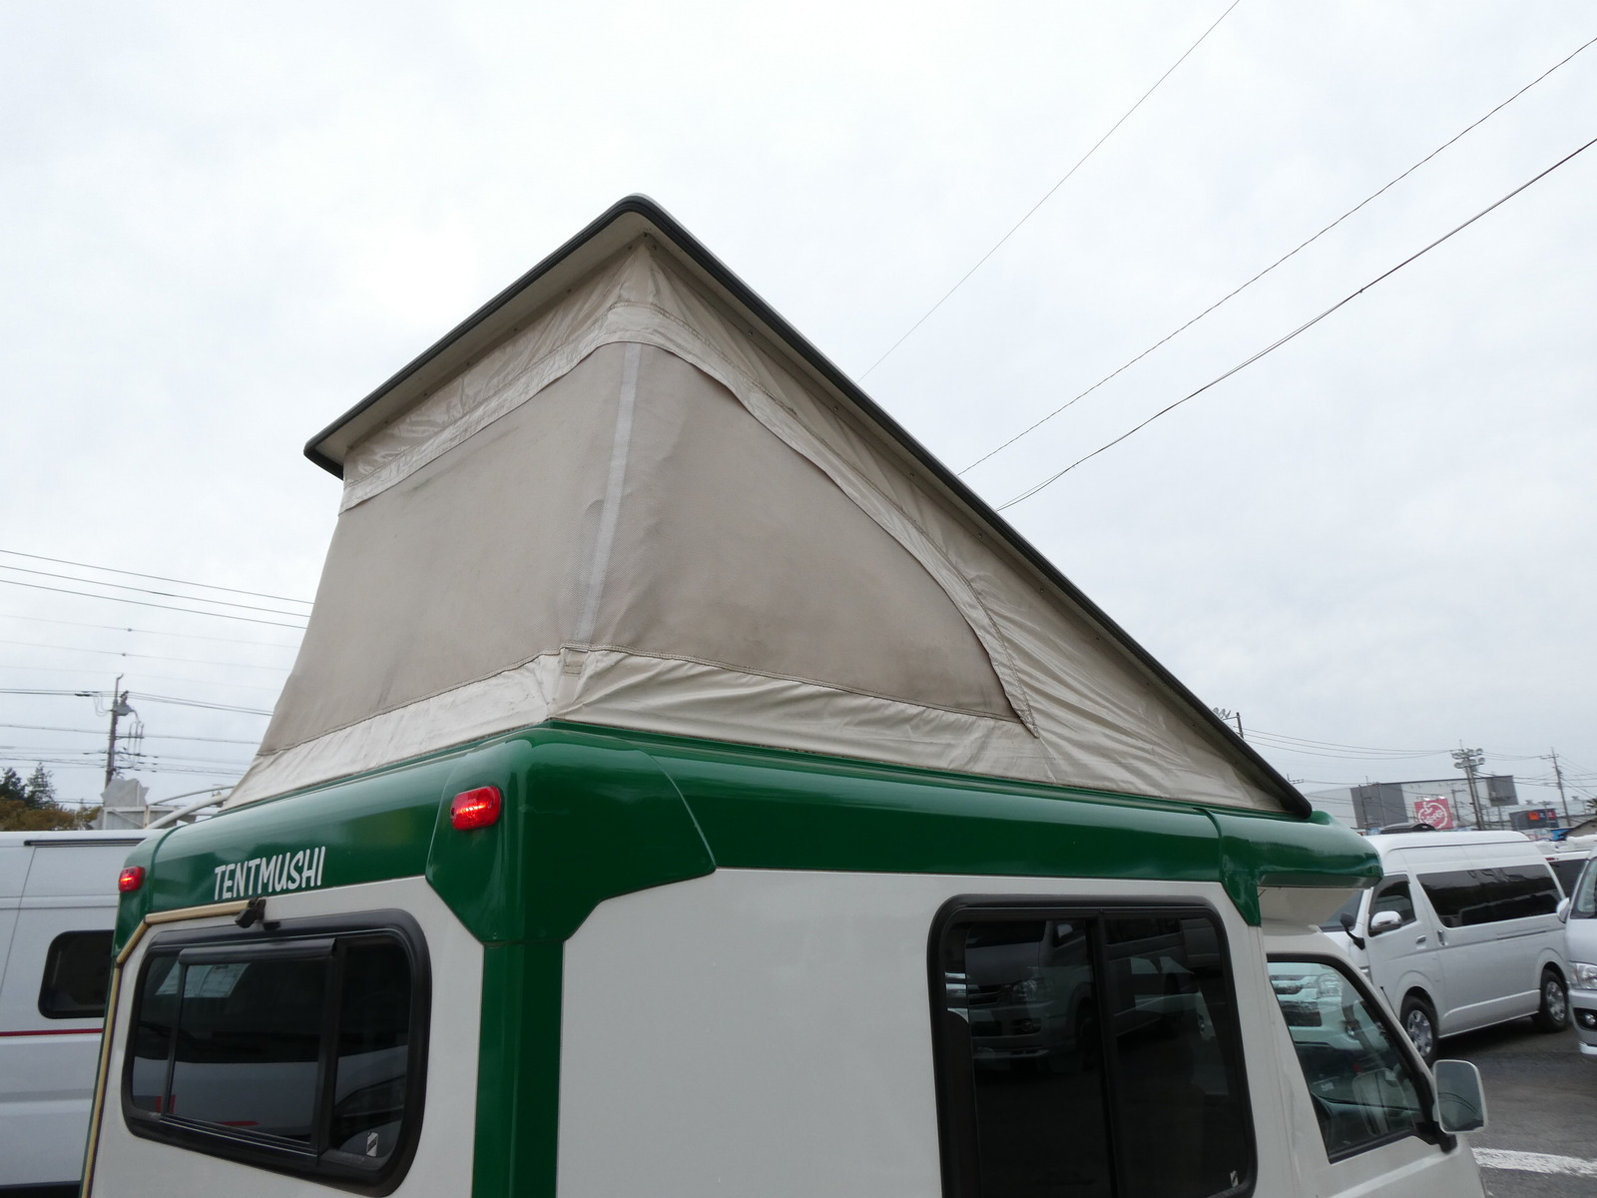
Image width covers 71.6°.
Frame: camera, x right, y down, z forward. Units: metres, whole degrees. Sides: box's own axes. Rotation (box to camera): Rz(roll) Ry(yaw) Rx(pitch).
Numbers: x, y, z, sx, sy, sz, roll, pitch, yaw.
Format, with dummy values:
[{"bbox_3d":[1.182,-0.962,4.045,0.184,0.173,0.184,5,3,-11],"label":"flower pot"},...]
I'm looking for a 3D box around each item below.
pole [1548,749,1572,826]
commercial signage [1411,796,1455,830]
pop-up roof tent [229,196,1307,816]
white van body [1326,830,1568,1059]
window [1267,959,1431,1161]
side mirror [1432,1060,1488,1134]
[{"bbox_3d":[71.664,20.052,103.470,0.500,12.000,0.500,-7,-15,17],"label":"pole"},{"bbox_3d":[66.020,22.223,115.000,3.500,3.300,0.300,-14,-19,37],"label":"commercial signage"},{"bbox_3d":[0.076,0.121,2.661,2.292,0.831,1.237,15,-24,-43],"label":"pop-up roof tent"},{"bbox_3d":[6.904,3.892,12.750,5.380,2.285,1.880,7,-17,-35],"label":"white van body"},{"bbox_3d":[1.319,1.063,2.635,0.640,0.430,0.060,15,-24,-43],"label":"window"},{"bbox_3d":[1.643,1.243,2.753,0.070,0.180,0.135,10,-21,-35],"label":"side mirror"}]

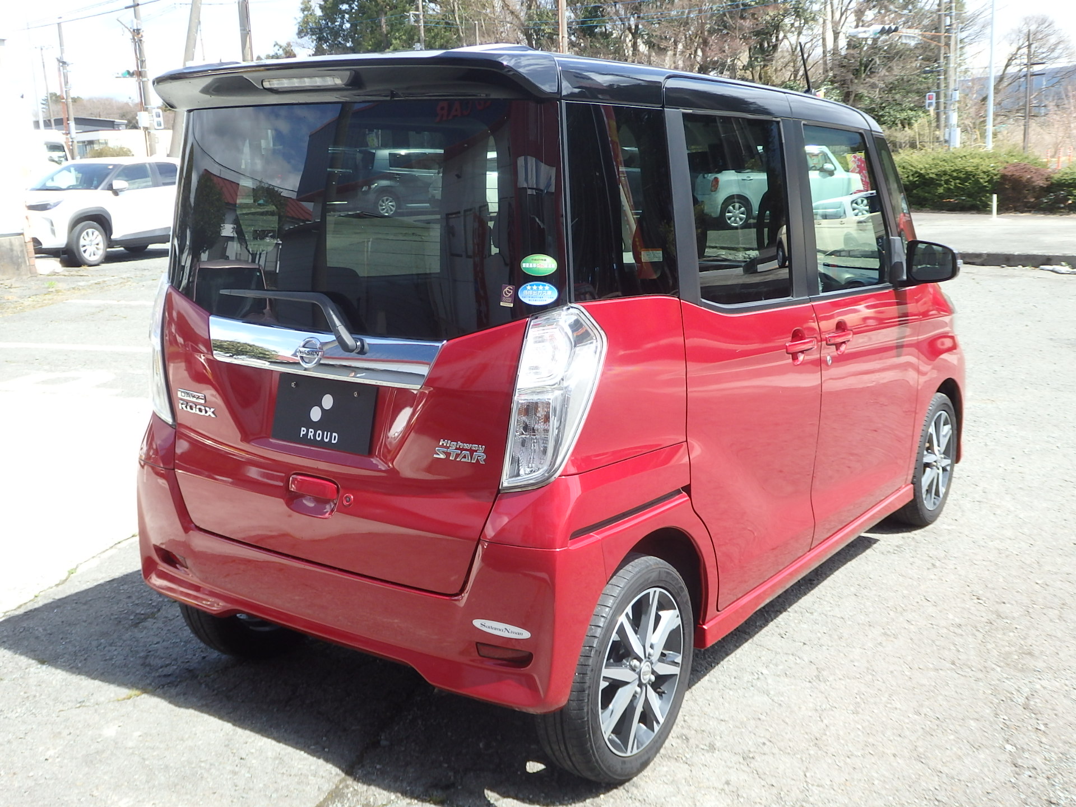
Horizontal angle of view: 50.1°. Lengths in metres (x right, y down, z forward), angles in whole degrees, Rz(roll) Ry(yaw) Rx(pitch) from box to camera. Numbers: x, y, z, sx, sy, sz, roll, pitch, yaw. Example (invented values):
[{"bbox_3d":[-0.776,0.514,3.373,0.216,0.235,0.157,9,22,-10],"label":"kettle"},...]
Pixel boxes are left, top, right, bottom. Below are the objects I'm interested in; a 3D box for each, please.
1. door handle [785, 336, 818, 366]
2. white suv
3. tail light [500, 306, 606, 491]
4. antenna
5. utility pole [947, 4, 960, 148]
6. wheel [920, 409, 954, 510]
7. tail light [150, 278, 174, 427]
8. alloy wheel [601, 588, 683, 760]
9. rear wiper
[{"bbox_3d":[0.763,-0.166,3.370,0.050,0.080,0.210,8,14,34],"label":"door handle"},{"bbox_3d":[-6.930,-3.115,18.450,1.765,1.590,4.180,4,13,23],"label":"white suv"},{"bbox_3d":[0.037,-0.012,2.490,0.170,0.405,0.200,8,14,34],"label":"tail light"},{"bbox_3d":[0.866,-1.084,3.729,0.025,0.200,0.035,8,46,34],"label":"antenna"},{"bbox_3d":[14.787,-11.214,41.093,0.380,7.800,0.380,2,12,19],"label":"utility pole"},{"bbox_3d":[1.605,0.231,4.794,0.130,0.415,0.415,8,14,34],"label":"wheel"},{"bbox_3d":[-1.000,-0.152,3.198,0.170,0.405,0.200,8,14,34],"label":"tail light"},{"bbox_3d":[0.210,0.650,2.849,0.130,0.415,0.415,8,14,34],"label":"alloy wheel"},{"bbox_3d":[-0.590,-0.204,2.723,0.520,0.140,0.080,8,14,34],"label":"rear wiper"}]

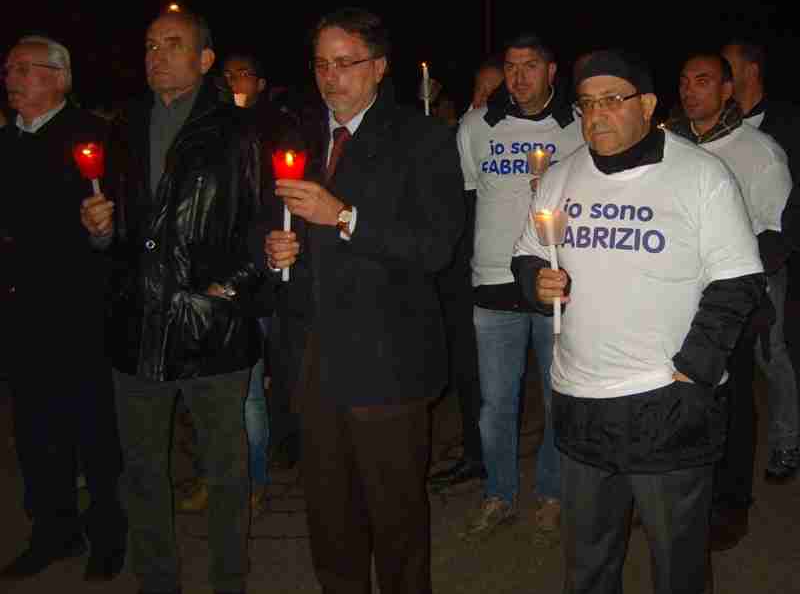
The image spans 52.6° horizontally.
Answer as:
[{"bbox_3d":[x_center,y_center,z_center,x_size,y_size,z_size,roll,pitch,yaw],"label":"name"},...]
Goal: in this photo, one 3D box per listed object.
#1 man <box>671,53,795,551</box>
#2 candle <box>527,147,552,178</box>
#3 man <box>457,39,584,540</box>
[{"bbox_3d":[1.120,0.033,2.800,0.570,1.710,0.420,7,12,39],"label":"man"},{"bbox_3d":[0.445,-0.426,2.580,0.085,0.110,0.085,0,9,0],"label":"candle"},{"bbox_3d":[0.453,-0.007,2.854,0.520,1.750,0.400,2,9,13],"label":"man"}]

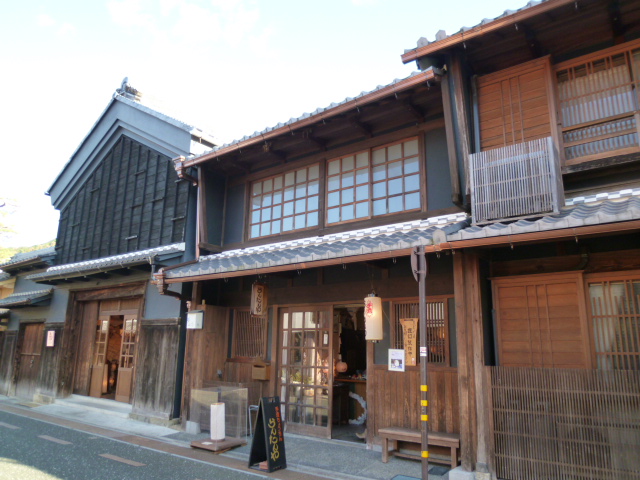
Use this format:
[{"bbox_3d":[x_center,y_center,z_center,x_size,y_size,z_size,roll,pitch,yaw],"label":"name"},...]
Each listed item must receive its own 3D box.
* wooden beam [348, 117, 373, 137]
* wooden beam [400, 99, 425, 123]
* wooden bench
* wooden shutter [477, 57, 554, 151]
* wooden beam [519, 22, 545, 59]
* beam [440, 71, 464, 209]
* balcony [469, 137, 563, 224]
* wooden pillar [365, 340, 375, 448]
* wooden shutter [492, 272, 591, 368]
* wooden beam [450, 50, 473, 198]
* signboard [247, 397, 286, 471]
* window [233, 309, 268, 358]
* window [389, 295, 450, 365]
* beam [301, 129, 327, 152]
[{"bbox_3d":[0.622,-1.795,6.994,0.120,0.140,0.600,-8,-16,36],"label":"wooden beam"},{"bbox_3d":[1.348,-1.902,6.464,0.120,0.140,0.600,-8,-16,36],"label":"wooden beam"},{"bbox_3d":[1.229,2.556,5.442,0.980,0.370,0.310,-7,-15,31],"label":"wooden bench"},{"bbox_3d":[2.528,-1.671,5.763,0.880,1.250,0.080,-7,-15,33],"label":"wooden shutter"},{"bbox_3d":[2.830,-2.654,5.879,0.122,0.184,0.561,-9,-18,35],"label":"wooden beam"},{"bbox_3d":[1.694,-1.363,5.762,0.100,1.690,0.110,-8,-7,36],"label":"beam"},{"bbox_3d":[2.421,-0.647,5.507,0.964,0.928,0.459,-9,-18,35],"label":"balcony"},{"bbox_3d":[0.736,2.020,6.397,0.125,1.840,0.120,-8,-16,36],"label":"wooden pillar"},{"bbox_3d":[2.647,0.998,5.385,1.020,1.137,0.112,-9,-18,35],"label":"wooden shutter"},{"bbox_3d":[1.933,-1.581,5.979,0.117,2.111,0.122,-9,-18,35],"label":"wooden beam"},{"bbox_3d":[-0.676,2.549,5.903,0.352,0.872,0.337,-9,-18,35],"label":"signboard"},{"bbox_3d":[-1.342,1.795,8.535,0.928,0.964,0.082,-9,-18,35],"label":"window"},{"bbox_3d":[1.479,1.365,6.533,0.893,0.964,0.082,-9,-18,35],"label":"window"},{"bbox_3d":[-0.117,-1.762,7.764,0.133,0.214,0.592,-9,-18,35],"label":"beam"}]

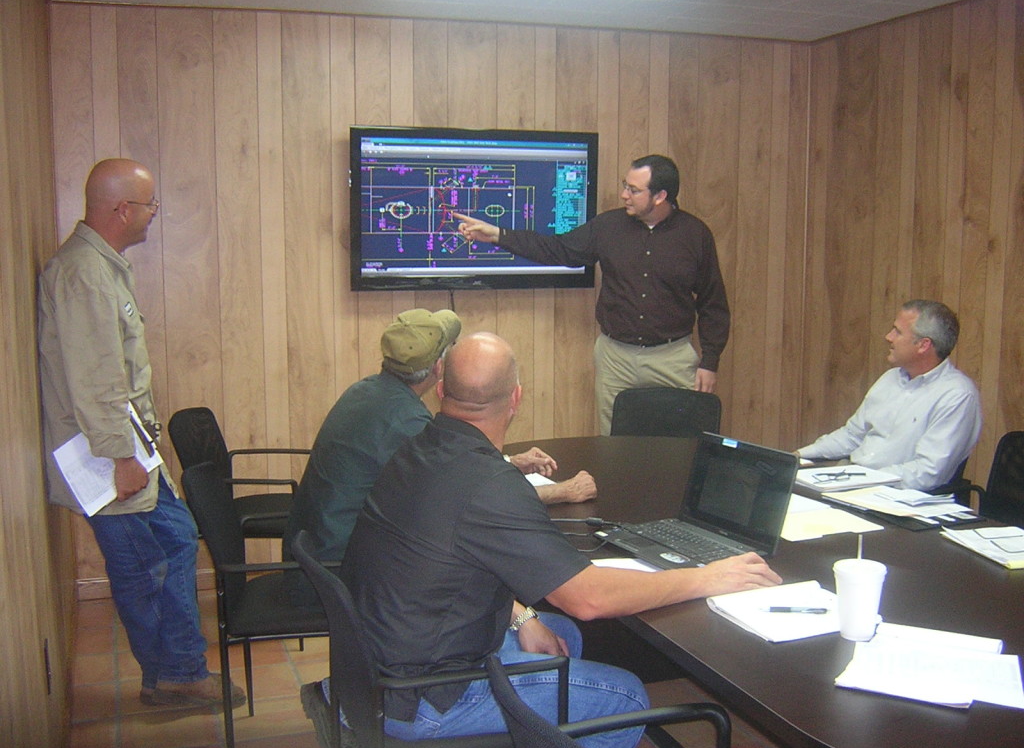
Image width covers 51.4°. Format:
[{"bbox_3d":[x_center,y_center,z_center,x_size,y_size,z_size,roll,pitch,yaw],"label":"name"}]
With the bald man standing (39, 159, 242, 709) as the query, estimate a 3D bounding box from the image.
[{"bbox_3d":[-1.126,0.214,3.261,0.550,1.750,0.510,-2,8,-10],"label":"bald man standing"}]

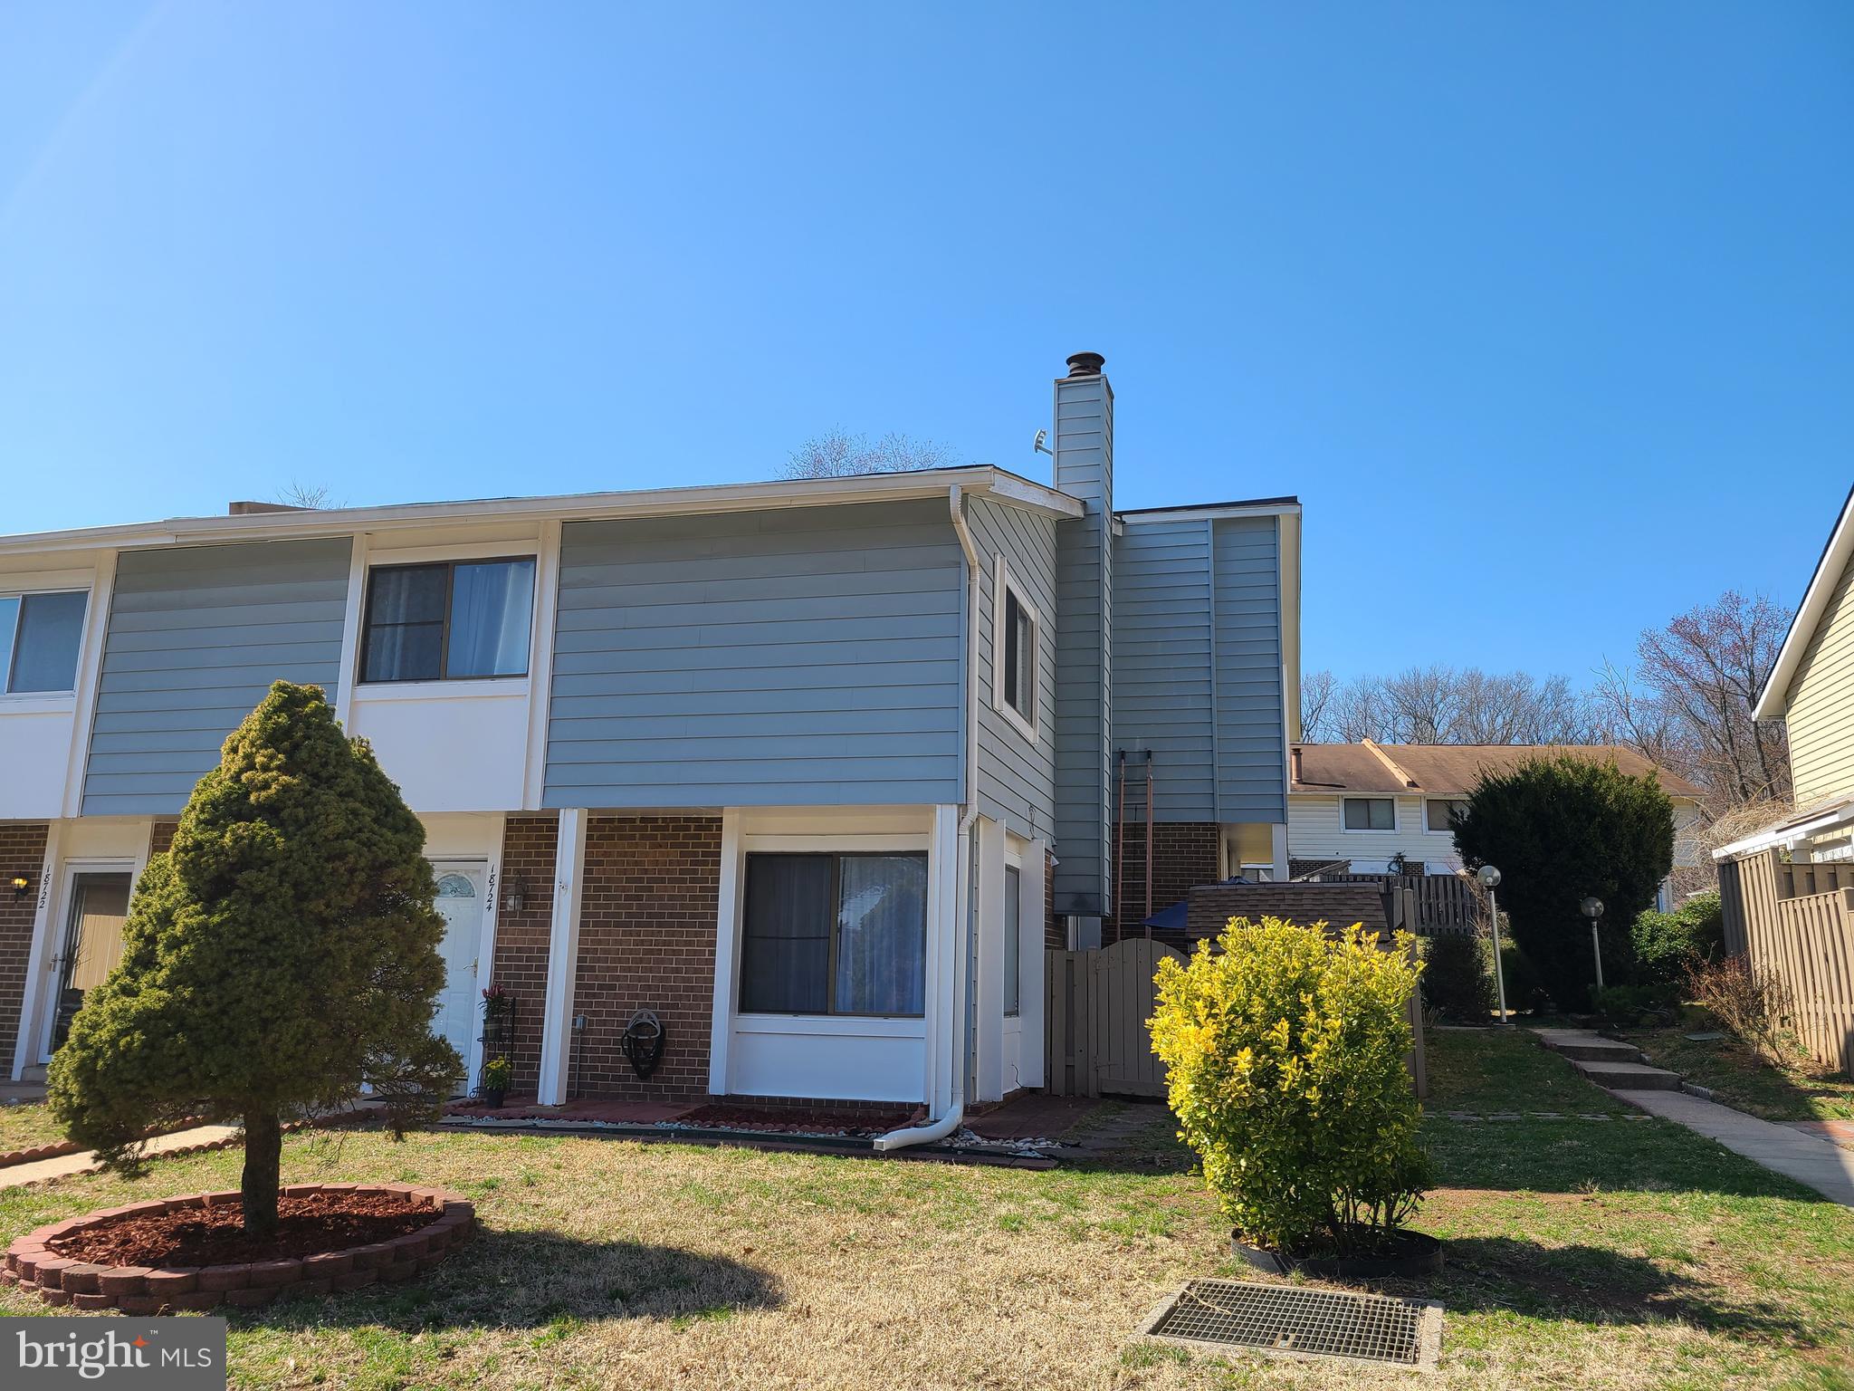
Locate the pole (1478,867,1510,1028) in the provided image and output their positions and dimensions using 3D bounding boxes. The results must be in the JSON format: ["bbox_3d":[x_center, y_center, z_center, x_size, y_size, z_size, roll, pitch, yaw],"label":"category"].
[{"bbox_3d":[8.801,3.830,21.483,0.350,2.399,0.350,-2,-12,14],"label":"pole"}]

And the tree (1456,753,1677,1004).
[{"bbox_3d":[11.345,3.384,24.944,3.540,4.559,3.363,-2,-12,14],"label":"tree"}]

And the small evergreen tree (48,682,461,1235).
[{"bbox_3d":[-3.154,1.239,6.820,1.770,2.652,1.770,-2,-12,14],"label":"small evergreen tree"}]

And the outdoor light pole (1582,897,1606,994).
[{"bbox_3d":[10.392,4.107,21.522,0.350,1.950,0.350,-2,-12,14],"label":"outdoor light pole"}]

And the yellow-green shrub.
[{"bbox_3d":[1.776,1.906,6.845,1.330,1.565,1.260,-2,-12,14],"label":"yellow-green shrub"}]

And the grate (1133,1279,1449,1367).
[{"bbox_3d":[1.468,2.502,5.513,1.070,0.060,1.030,-3,-11,21],"label":"grate"}]

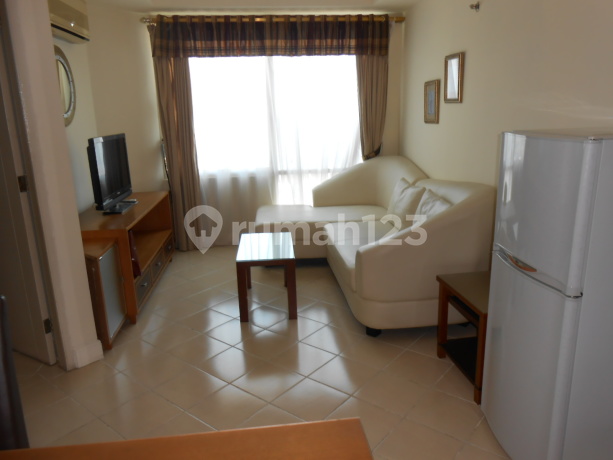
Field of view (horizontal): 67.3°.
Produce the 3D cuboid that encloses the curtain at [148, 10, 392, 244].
[{"bbox_3d":[-0.312,-1.009,4.996,2.470,2.440,0.200,-3,14,-5],"label":"curtain"}]

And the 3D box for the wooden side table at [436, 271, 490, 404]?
[{"bbox_3d":[1.046,0.558,2.494,0.490,0.490,0.530,-3,14,-6],"label":"wooden side table"}]

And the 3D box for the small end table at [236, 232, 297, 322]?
[{"bbox_3d":[-0.305,0.344,3.625,0.415,0.455,0.770,-3,14,-4],"label":"small end table"}]

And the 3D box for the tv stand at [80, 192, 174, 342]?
[{"bbox_3d":[-1.581,0.179,3.903,0.560,0.700,1.940,-3,14,-6],"label":"tv stand"}]

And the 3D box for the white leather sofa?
[{"bbox_3d":[0.308,-0.031,4.012,1.530,0.960,2.390,-3,14,-5],"label":"white leather sofa"}]

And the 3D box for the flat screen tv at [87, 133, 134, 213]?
[{"bbox_3d":[-1.604,-0.475,3.844,0.165,0.600,0.875,-3,14,-7],"label":"flat screen tv"}]

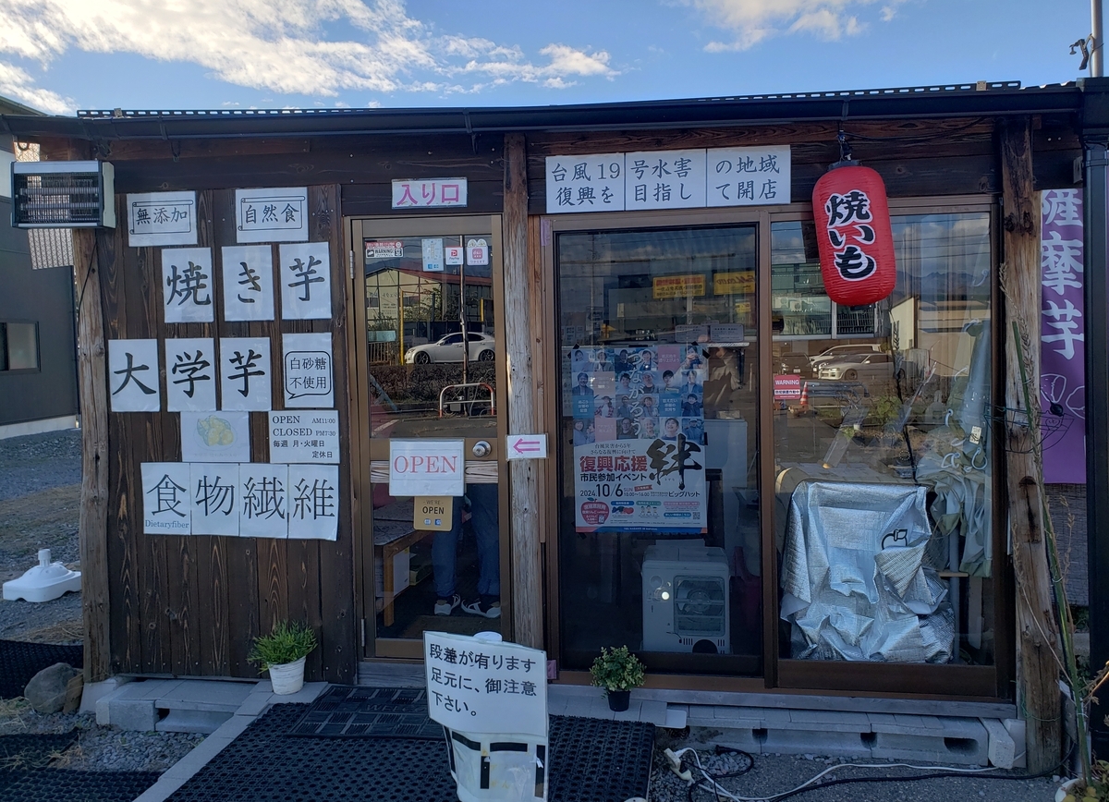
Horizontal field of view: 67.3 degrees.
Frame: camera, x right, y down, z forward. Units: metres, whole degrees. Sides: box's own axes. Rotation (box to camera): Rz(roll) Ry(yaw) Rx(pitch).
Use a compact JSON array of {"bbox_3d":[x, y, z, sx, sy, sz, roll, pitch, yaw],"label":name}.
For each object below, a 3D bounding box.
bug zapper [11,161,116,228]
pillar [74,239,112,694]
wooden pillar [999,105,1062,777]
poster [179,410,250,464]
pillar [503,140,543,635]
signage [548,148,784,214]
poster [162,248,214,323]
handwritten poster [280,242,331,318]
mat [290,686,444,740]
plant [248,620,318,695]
[{"bbox_3d":[-2.003,-0.841,3.405,0.390,0.253,0.085,-3,1,4],"label":"bug zapper"},{"bbox_3d":[-1.948,0.065,3.495,0.119,2.236,0.119,-1,2,8],"label":"pillar"},{"bbox_3d":[1.645,0.153,2.885,0.119,2.247,0.119,-2,1,8],"label":"wooden pillar"},{"bbox_3d":[-1.394,0.150,3.419,0.300,0.212,0.010,0,3,8],"label":"poster"},{"bbox_3d":[-0.120,0.041,3.216,0.108,2.105,0.108,-1,1,8],"label":"pillar"},{"bbox_3d":[0.418,-0.827,3.119,0.910,0.212,0.008,0,1,8],"label":"signage"},{"bbox_3d":[-1.501,-0.471,3.406,0.212,0.300,0.010,-1,2,8],"label":"poster"},{"bbox_3d":[-1.002,-0.481,3.353,0.212,0.301,0.005,-1,1,8],"label":"handwritten poster"},{"bbox_3d":[-0.553,1.159,3.127,0.754,0.012,0.461,-1,1,4],"label":"mat"},{"bbox_3d":[-1.080,1.021,3.317,0.288,0.295,0.263,-1,2,8],"label":"plant"}]

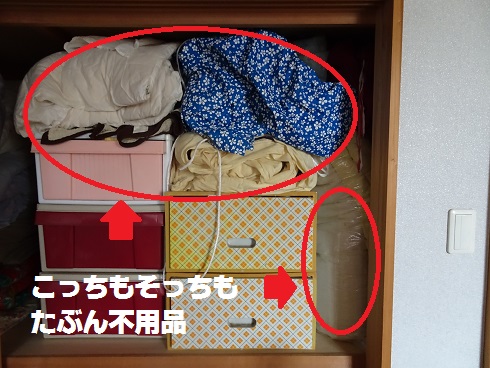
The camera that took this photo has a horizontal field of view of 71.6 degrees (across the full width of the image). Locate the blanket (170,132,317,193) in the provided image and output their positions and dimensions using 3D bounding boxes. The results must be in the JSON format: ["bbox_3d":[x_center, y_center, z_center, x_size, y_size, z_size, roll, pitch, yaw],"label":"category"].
[{"bbox_3d":[-0.007,-0.080,1.278,0.460,0.197,0.440,0,3,0],"label":"blanket"}]

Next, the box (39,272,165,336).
[{"bbox_3d":[-0.452,0.387,1.385,0.424,0.222,0.550,0,3,0],"label":"box"}]

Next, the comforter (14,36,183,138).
[{"bbox_3d":[-0.492,-0.337,1.333,0.565,0.340,0.520,0,3,0],"label":"comforter"}]

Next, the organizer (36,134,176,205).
[{"bbox_3d":[-0.456,-0.061,1.359,0.438,0.225,0.550,0,3,0],"label":"organizer"}]

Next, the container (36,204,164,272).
[{"bbox_3d":[-0.457,0.164,1.372,0.431,0.225,0.550,0,3,0],"label":"container"}]

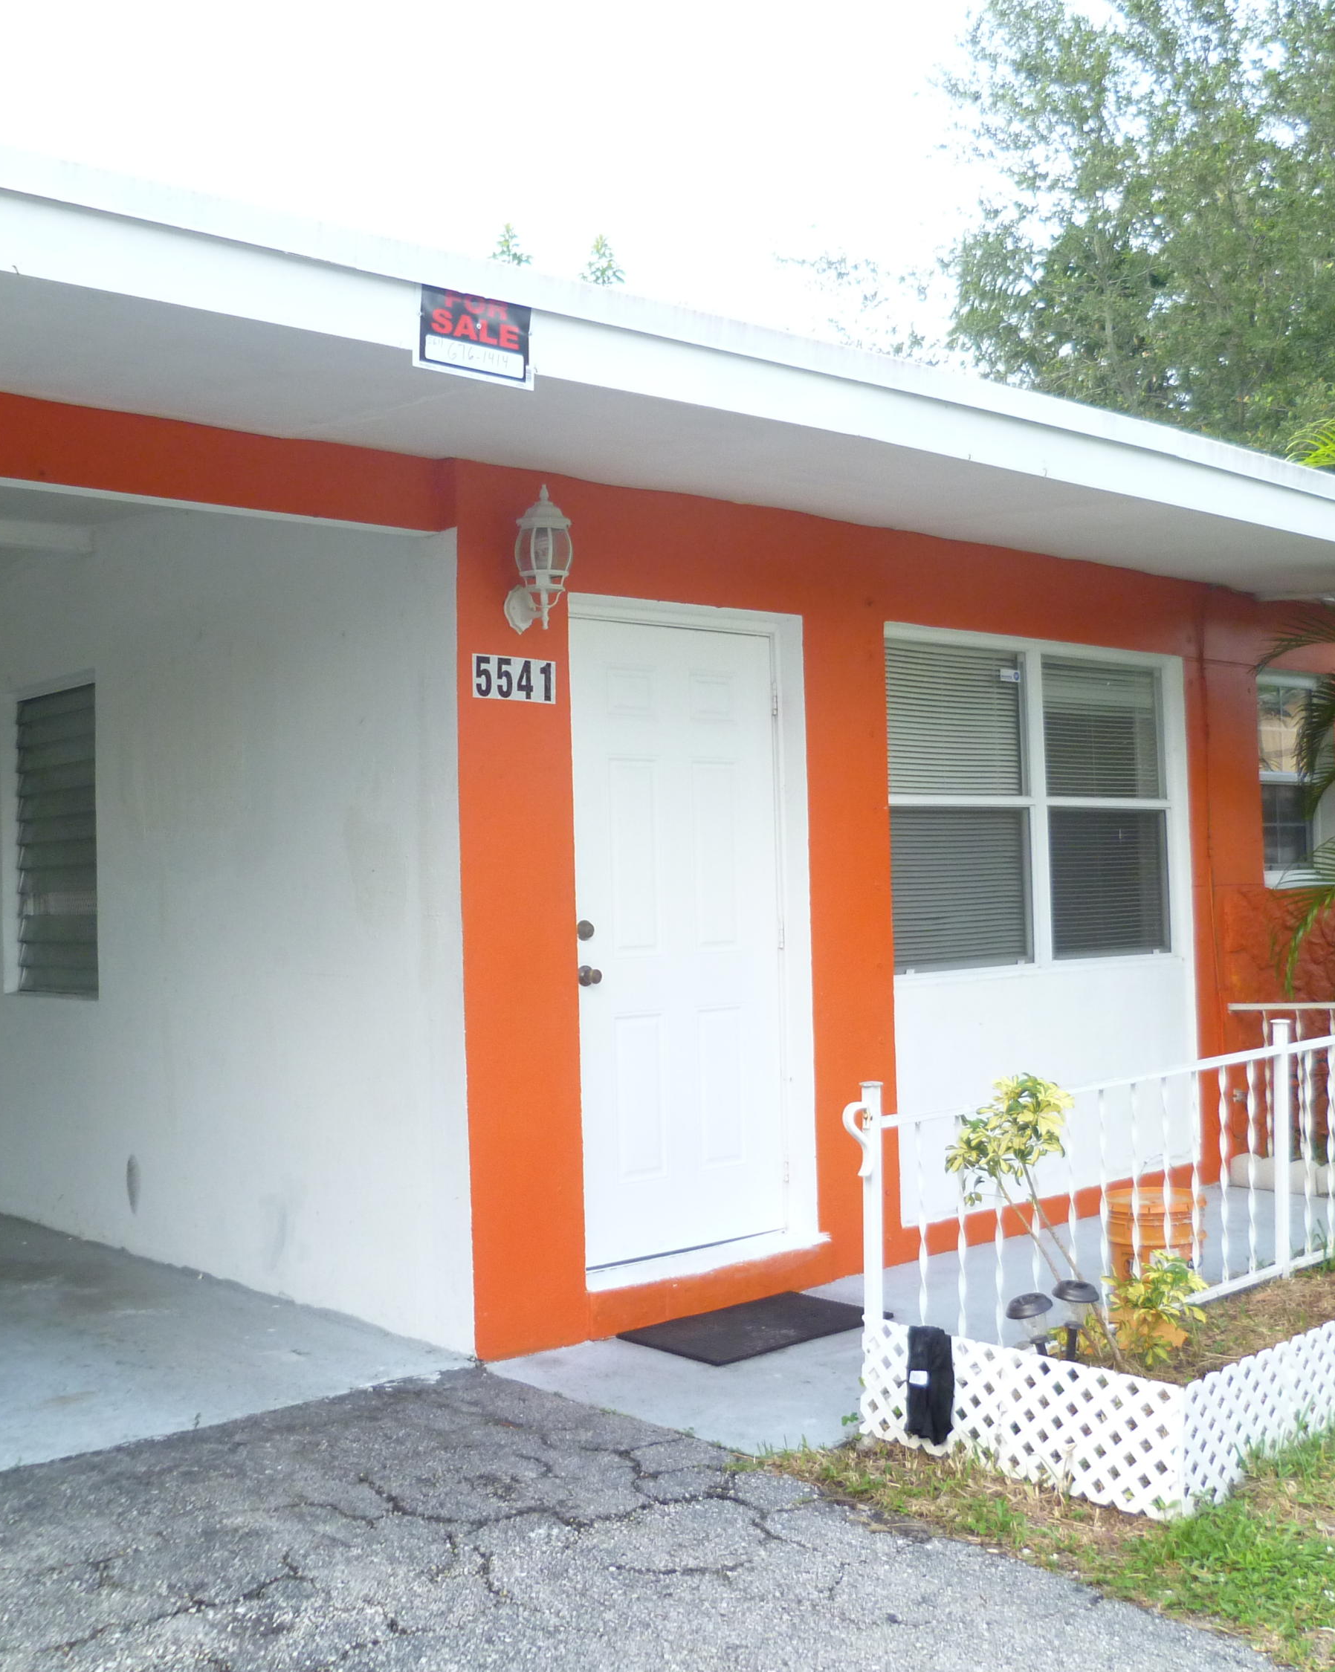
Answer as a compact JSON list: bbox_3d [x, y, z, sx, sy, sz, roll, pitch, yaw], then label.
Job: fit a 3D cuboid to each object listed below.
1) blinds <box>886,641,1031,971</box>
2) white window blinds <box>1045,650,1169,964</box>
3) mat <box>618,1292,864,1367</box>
[{"bbox_3d":[1.094,-0.118,6.735,0.870,1.240,0.090,0,-2,-42],"label":"blinds"},{"bbox_3d":[1.820,-0.108,7.394,0.850,1.220,0.090,0,-2,-42],"label":"white window blinds"},{"bbox_3d":[0.270,1.470,5.415,0.765,0.015,0.455,0,-2,-42],"label":"mat"}]

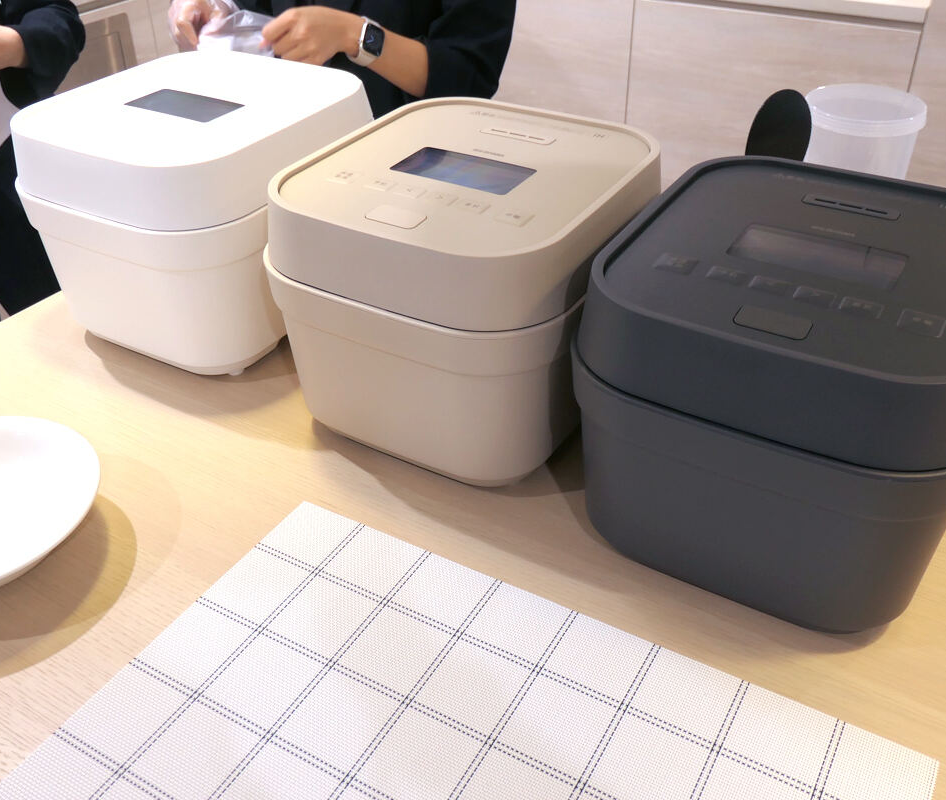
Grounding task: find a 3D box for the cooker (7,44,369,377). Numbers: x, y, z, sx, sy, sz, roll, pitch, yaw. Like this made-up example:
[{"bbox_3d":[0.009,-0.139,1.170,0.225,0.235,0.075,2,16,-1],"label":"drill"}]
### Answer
[{"bbox_3d":[-0.251,-0.183,0.782,0.260,0.208,0.284,19,41,24],"label":"cooker"}]

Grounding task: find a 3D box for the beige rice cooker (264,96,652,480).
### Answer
[{"bbox_3d":[-0.001,-0.093,0.659,0.260,0.208,0.284,20,41,26],"label":"beige rice cooker"}]

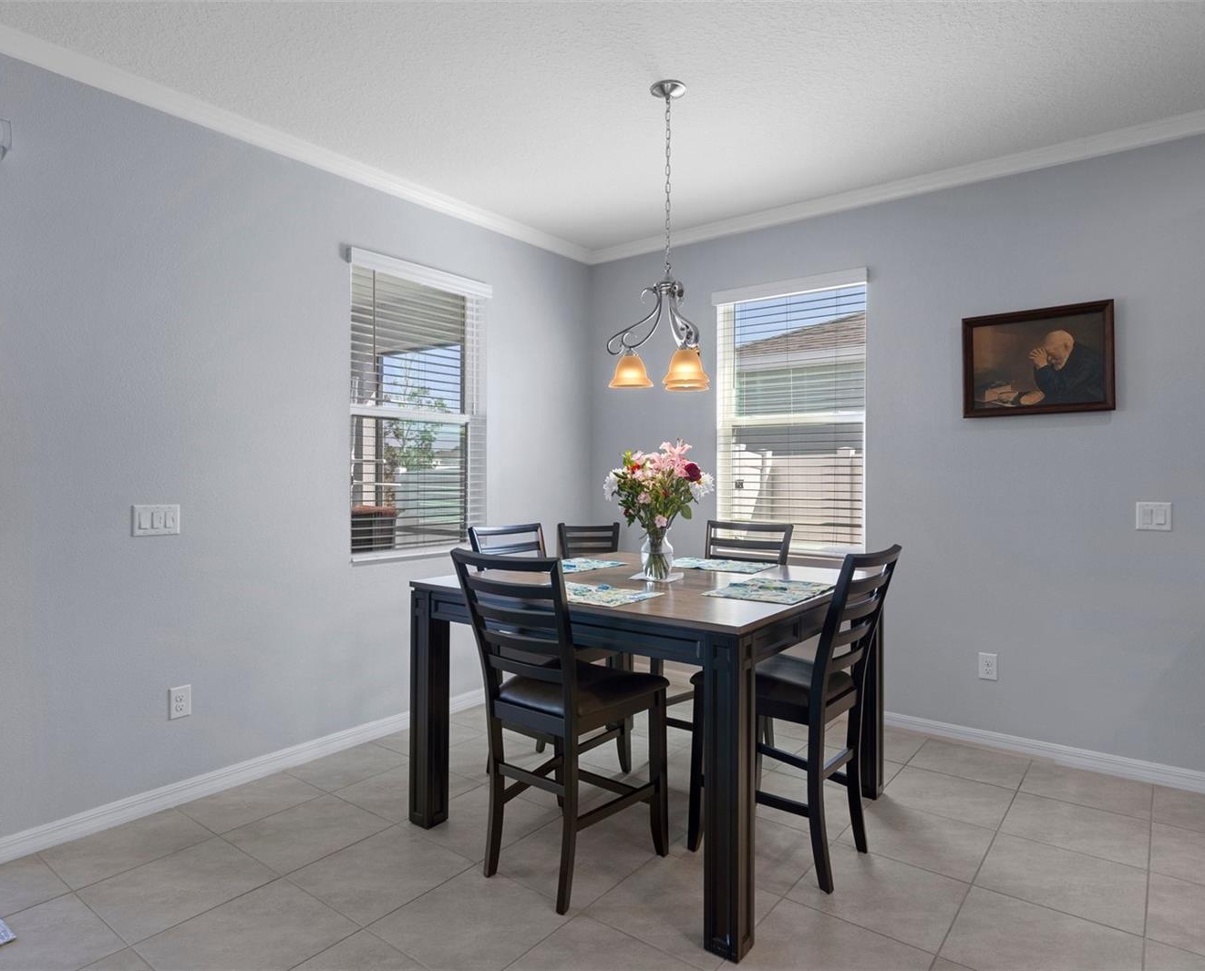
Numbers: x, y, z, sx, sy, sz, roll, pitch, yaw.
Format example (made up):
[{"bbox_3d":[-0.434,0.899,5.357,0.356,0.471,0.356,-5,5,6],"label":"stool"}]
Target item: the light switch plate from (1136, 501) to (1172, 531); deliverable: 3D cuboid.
[{"bbox_3d":[2.392,0.135,2.986,0.121,0.120,0.010,1,1,36],"label":"light switch plate"}]

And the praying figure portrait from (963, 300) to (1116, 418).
[{"bbox_3d":[2.026,-0.577,3.225,0.595,0.487,0.030,1,1,36],"label":"praying figure portrait"}]

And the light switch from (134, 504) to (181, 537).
[{"bbox_3d":[-1.754,0.138,2.710,0.010,0.120,0.168,1,1,40],"label":"light switch"}]

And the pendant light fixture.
[{"bbox_3d":[0.217,-0.957,2.692,0.410,1.175,0.430,0,1,5],"label":"pendant light fixture"}]

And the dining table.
[{"bbox_3d":[0.231,0.836,2.824,1.370,0.915,1.360,1,1,36],"label":"dining table"}]

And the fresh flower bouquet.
[{"bbox_3d":[0.231,0.099,2.792,0.440,0.560,0.410,0,1,5],"label":"fresh flower bouquet"}]

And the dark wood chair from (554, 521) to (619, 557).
[{"bbox_3d":[-0.081,0.762,4.143,0.430,1.020,0.520,0,1,-6],"label":"dark wood chair"}]

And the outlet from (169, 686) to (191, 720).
[{"bbox_3d":[-1.706,0.878,2.781,0.010,0.123,0.081,1,1,40],"label":"outlet"}]

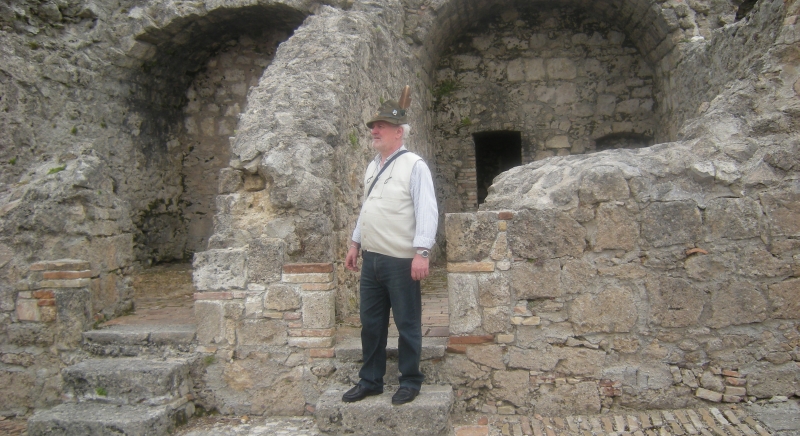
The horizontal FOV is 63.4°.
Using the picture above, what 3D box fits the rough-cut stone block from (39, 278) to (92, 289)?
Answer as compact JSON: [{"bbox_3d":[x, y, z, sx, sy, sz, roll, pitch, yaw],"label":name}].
[{"bbox_3d":[-2.103,0.408,4.165,0.321,0.057,0.180,0,3,0],"label":"rough-cut stone block"}]

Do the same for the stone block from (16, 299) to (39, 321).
[{"bbox_3d":[-2.344,0.580,4.158,0.151,0.140,0.150,0,3,0],"label":"stone block"}]

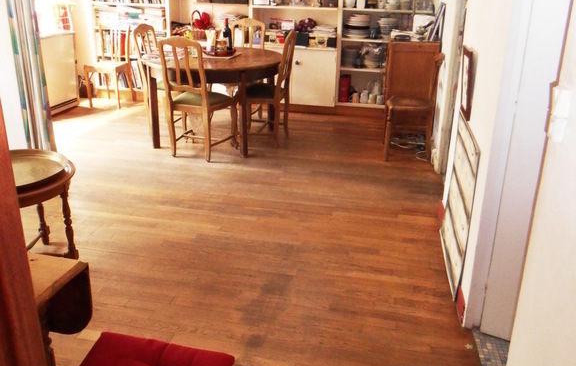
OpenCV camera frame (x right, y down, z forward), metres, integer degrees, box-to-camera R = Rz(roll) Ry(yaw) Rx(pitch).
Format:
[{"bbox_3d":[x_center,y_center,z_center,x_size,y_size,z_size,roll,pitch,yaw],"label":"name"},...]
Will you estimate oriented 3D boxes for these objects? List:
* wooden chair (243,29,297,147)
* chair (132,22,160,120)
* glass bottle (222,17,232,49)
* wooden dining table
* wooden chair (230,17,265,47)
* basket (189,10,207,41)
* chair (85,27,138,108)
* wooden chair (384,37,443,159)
[{"bbox_3d":[-0.213,-0.872,4.863,0.520,1.000,0.450,8,21,17],"label":"wooden chair"},{"bbox_3d":[-1.114,-0.929,4.960,0.520,1.000,0.450,9,22,21],"label":"chair"},{"bbox_3d":[-0.563,-1.406,5.048,0.077,0.300,0.077,5,21,11],"label":"glass bottle"},{"bbox_3d":[-0.624,-0.746,4.798,1.240,0.745,1.280,1,21,0],"label":"wooden dining table"},{"bbox_3d":[-0.448,-1.086,5.350,0.440,0.990,0.490,5,21,11],"label":"wooden chair"},{"bbox_3d":[-1.019,-1.811,6.169,0.240,0.330,0.220,5,21,11],"label":"basket"},{"bbox_3d":[-2.033,-1.320,6.056,0.410,0.870,0.470,3,21,5],"label":"chair"},{"bbox_3d":[1.100,-0.686,4.539,0.460,0.940,0.490,10,22,22],"label":"wooden chair"}]

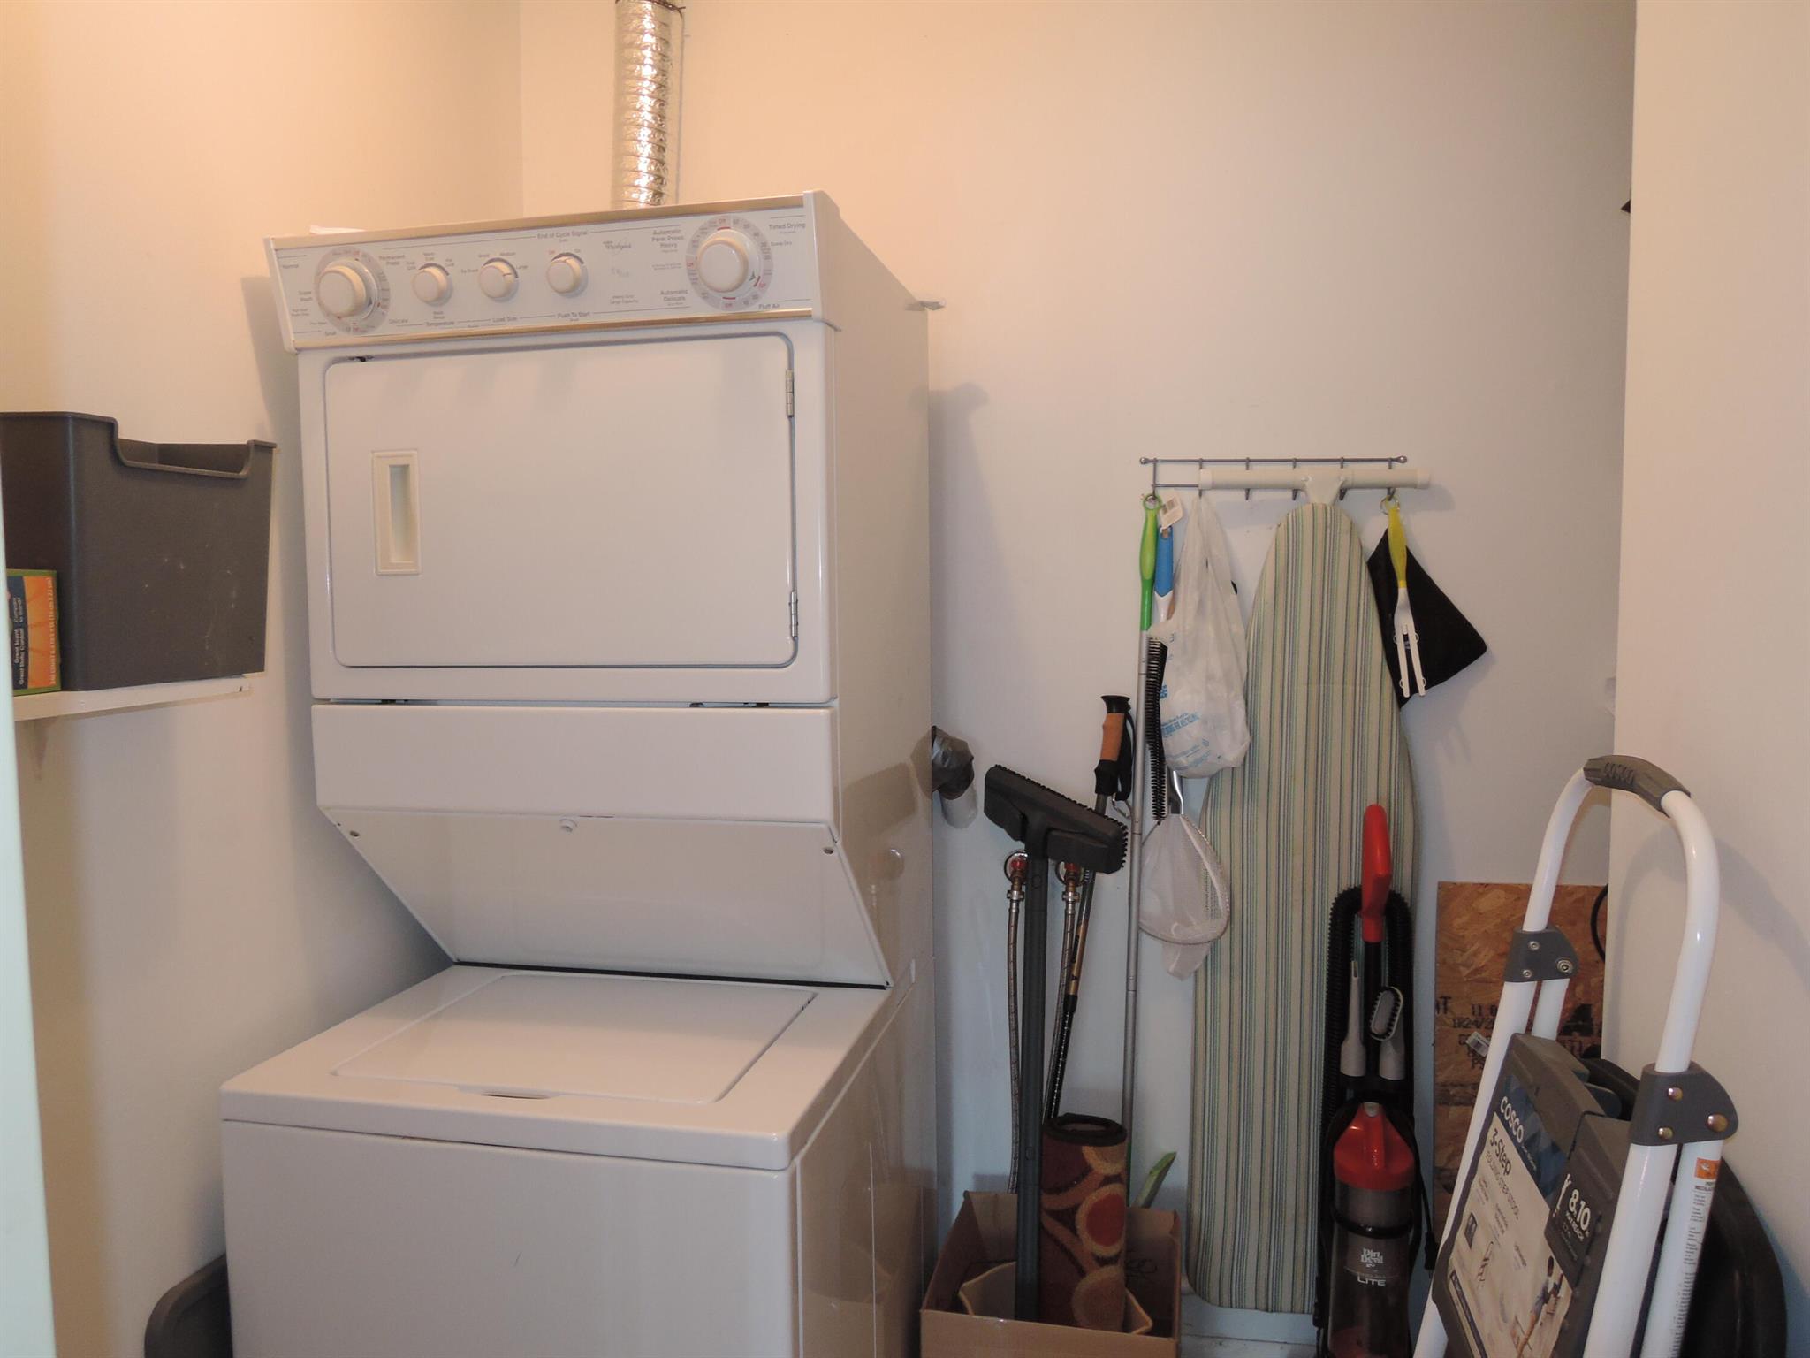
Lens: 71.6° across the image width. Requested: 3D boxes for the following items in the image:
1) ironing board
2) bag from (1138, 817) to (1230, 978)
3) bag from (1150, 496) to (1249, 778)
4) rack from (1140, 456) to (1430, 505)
[{"bbox_3d":[0.672,0.398,2.147,0.369,1.385,0.070,0,4,7],"label":"ironing board"},{"bbox_3d":[0.475,0.367,2.135,0.156,0.288,0.080,0,4,7],"label":"bag"},{"bbox_3d":[0.495,-0.068,2.111,0.163,0.476,0.110,0,4,7],"label":"bag"},{"bbox_3d":[0.631,-0.337,2.124,0.461,0.083,0.055,0,4,7],"label":"rack"}]

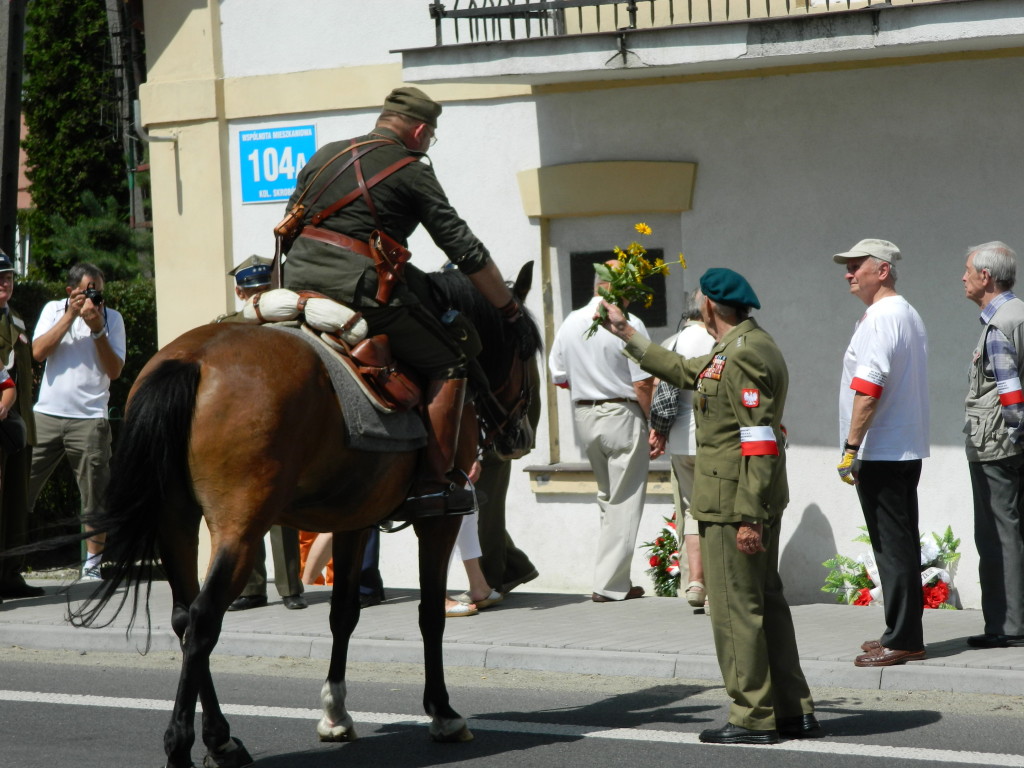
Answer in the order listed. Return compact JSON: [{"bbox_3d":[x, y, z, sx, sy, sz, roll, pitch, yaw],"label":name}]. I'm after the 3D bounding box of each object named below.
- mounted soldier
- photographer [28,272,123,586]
[{"bbox_3d":[-0.389,-0.294,13.950,0.860,1.540,0.640,-4,2,-40],"label":"mounted soldier"},{"bbox_3d":[-2.402,0.207,21.100,0.550,1.760,0.480,-3,2,-16],"label":"photographer"}]

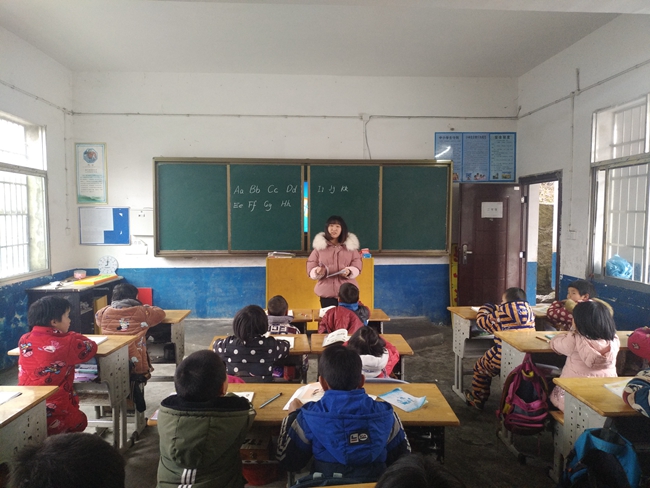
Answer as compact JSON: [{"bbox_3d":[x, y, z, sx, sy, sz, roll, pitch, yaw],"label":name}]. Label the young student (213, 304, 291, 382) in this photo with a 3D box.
[{"bbox_3d":[-0.410,0.853,2.560,0.440,1.030,0.500,0,4,0],"label":"young student"}]

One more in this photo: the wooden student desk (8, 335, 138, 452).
[{"bbox_3d":[-1.556,0.980,2.846,0.600,0.705,0.410,0,4,0],"label":"wooden student desk"}]

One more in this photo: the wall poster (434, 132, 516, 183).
[{"bbox_3d":[2.101,-1.195,6.257,1.148,0.682,0.020,0,4,-3],"label":"wall poster"}]

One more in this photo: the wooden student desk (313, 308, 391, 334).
[{"bbox_3d":[0.210,0.927,3.681,0.600,0.705,0.400,0,4,0],"label":"wooden student desk"}]

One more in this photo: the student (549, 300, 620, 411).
[{"bbox_3d":[1.430,0.847,2.509,0.380,1.050,0.470,-1,4,-15],"label":"student"}]

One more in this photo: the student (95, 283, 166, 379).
[{"bbox_3d":[-1.385,0.805,3.308,0.480,1.030,0.500,-1,4,-8],"label":"student"}]

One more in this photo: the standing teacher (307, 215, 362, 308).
[{"bbox_3d":[0.085,0.480,4.390,0.530,1.540,0.380,0,4,0],"label":"standing teacher"}]

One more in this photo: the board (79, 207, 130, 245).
[{"bbox_3d":[-3.129,-0.247,6.401,0.700,0.539,0.025,0,3,-2],"label":"board"}]

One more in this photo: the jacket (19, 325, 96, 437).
[{"bbox_3d":[-1.440,0.721,2.501,0.380,0.540,0.400,1,4,8],"label":"jacket"}]

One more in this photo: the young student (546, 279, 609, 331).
[{"bbox_3d":[1.872,0.784,3.430,0.420,1.010,0.460,-3,5,-40],"label":"young student"}]

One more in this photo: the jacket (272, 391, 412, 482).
[{"bbox_3d":[0.056,0.723,1.630,0.460,0.480,0.380,0,3,-2],"label":"jacket"}]

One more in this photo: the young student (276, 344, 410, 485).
[{"bbox_3d":[0.053,0.869,1.698,0.460,1.040,0.580,0,3,-2],"label":"young student"}]

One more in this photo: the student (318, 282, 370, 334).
[{"bbox_3d":[0.132,0.793,3.381,0.390,0.990,0.500,0,3,-2],"label":"student"}]

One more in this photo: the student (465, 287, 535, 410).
[{"bbox_3d":[1.301,0.807,3.442,0.420,0.960,0.480,-2,4,-27],"label":"student"}]

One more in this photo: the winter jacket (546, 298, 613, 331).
[{"bbox_3d":[1.883,0.626,3.401,0.420,0.490,0.370,-3,5,-40],"label":"winter jacket"}]

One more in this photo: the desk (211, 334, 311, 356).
[{"bbox_3d":[-0.400,0.972,2.868,0.605,0.690,0.410,0,3,-2],"label":"desk"}]

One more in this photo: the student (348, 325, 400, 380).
[{"bbox_3d":[0.275,0.912,2.584,0.360,0.910,0.480,-1,4,-10],"label":"student"}]

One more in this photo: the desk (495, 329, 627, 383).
[{"bbox_3d":[1.474,0.975,2.927,0.610,0.705,0.410,0,4,0],"label":"desk"}]

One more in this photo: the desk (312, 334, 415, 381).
[{"bbox_3d":[0.220,0.990,2.919,0.610,0.710,0.400,0,4,-1],"label":"desk"}]

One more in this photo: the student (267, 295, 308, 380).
[{"bbox_3d":[-0.287,0.849,3.370,0.380,0.900,0.500,0,4,-1],"label":"student"}]

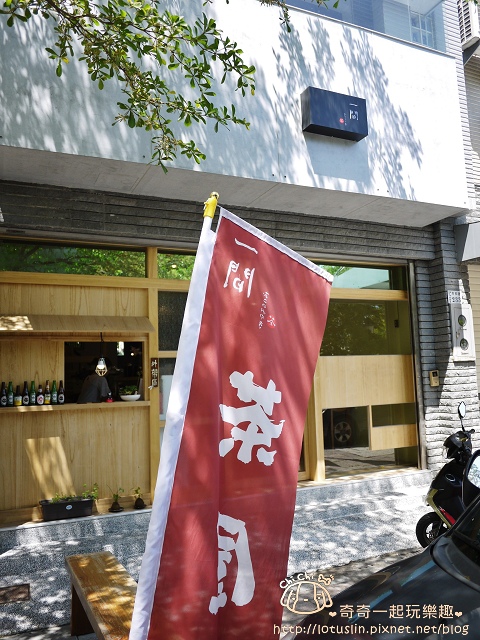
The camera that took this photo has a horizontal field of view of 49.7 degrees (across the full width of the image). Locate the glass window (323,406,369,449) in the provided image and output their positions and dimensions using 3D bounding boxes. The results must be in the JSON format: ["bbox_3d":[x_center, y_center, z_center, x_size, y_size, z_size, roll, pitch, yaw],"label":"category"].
[{"bbox_3d":[1.238,1.257,5.993,0.628,0.468,0.060,1,-6,-23],"label":"glass window"}]

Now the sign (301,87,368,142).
[{"bbox_3d":[0.971,-2.089,5.285,0.672,0.387,0.169,1,-6,-23],"label":"sign"}]

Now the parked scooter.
[{"bbox_3d":[2.222,1.263,4.066,1.750,1.200,0.680,-3,-6,19],"label":"parked scooter"}]

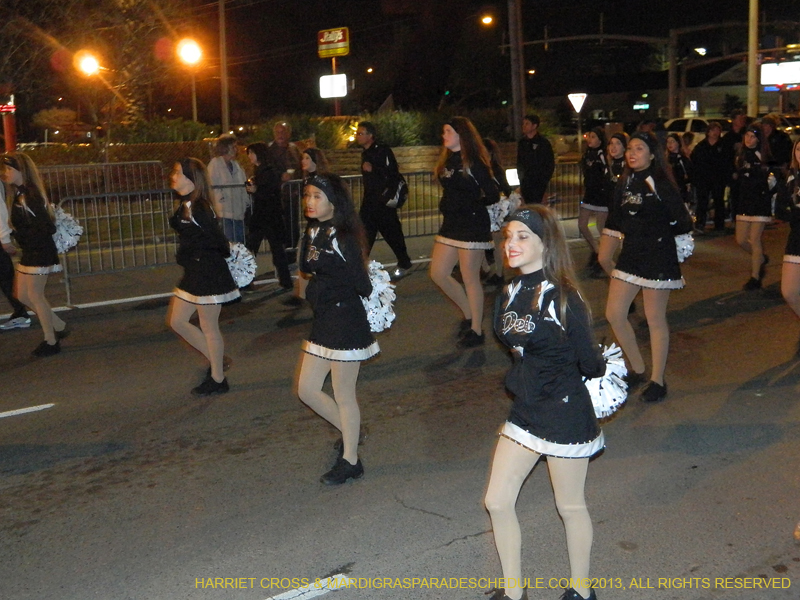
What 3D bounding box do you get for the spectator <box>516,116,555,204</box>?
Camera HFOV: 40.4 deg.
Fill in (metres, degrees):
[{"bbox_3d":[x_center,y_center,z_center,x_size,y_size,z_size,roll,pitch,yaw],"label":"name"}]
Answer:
[{"bbox_3d":[1.715,-1.455,13.772,0.360,1.770,0.520,-10,14,-41],"label":"spectator"}]

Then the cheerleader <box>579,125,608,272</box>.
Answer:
[{"bbox_3d":[2.178,-1.108,12.100,0.390,1.620,0.410,-10,13,-36],"label":"cheerleader"}]

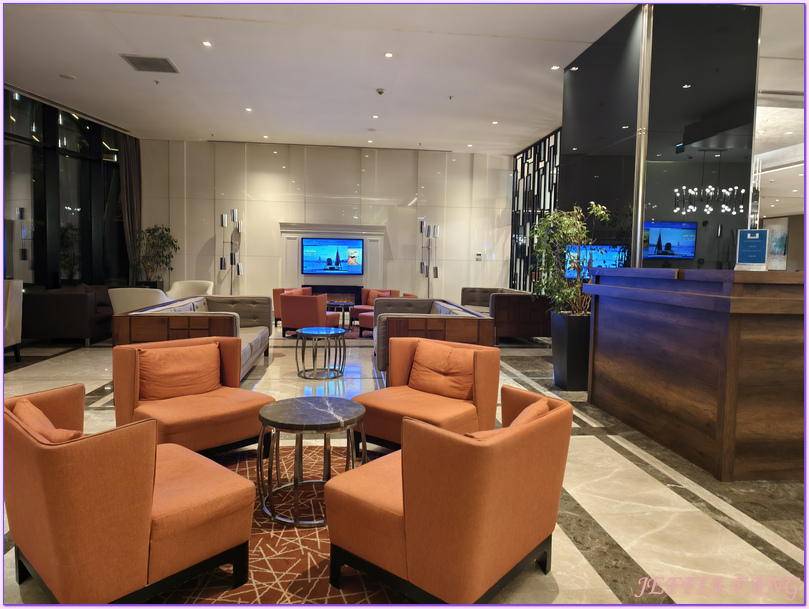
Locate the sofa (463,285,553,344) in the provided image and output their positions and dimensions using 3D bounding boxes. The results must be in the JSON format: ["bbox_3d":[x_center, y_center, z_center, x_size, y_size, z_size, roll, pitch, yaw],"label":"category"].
[{"bbox_3d":[1.652,0.164,9.220,0.959,0.782,2.066,1,4,-7],"label":"sofa"}]

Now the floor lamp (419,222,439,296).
[{"bbox_3d":[0.505,-0.675,11.282,0.406,2.091,0.394,1,4,-7],"label":"floor lamp"}]

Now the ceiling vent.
[{"bbox_3d":[-3.171,-3.017,6.734,0.565,0.040,0.546,1,4,-7],"label":"ceiling vent"}]

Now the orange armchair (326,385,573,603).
[{"bbox_3d":[0.173,0.718,2.086,0.685,0.716,0.664,5,6,39],"label":"orange armchair"}]

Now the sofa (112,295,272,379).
[{"bbox_3d":[-1.951,0.359,5.452,0.940,0.732,2.438,0,4,-8],"label":"sofa"}]

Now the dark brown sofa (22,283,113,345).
[{"bbox_3d":[-4.713,0.117,8.148,0.954,0.736,1.955,1,4,-6],"label":"dark brown sofa"}]

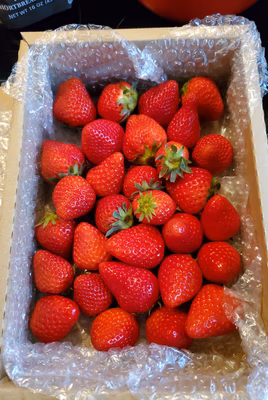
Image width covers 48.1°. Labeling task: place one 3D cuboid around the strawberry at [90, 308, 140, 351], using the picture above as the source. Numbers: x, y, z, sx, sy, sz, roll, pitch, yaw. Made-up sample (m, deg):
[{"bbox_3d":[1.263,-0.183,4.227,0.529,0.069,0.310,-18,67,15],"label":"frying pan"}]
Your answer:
[{"bbox_3d":[-0.014,0.099,0.229,0.035,0.035,0.035,0,115,28],"label":"strawberry"}]

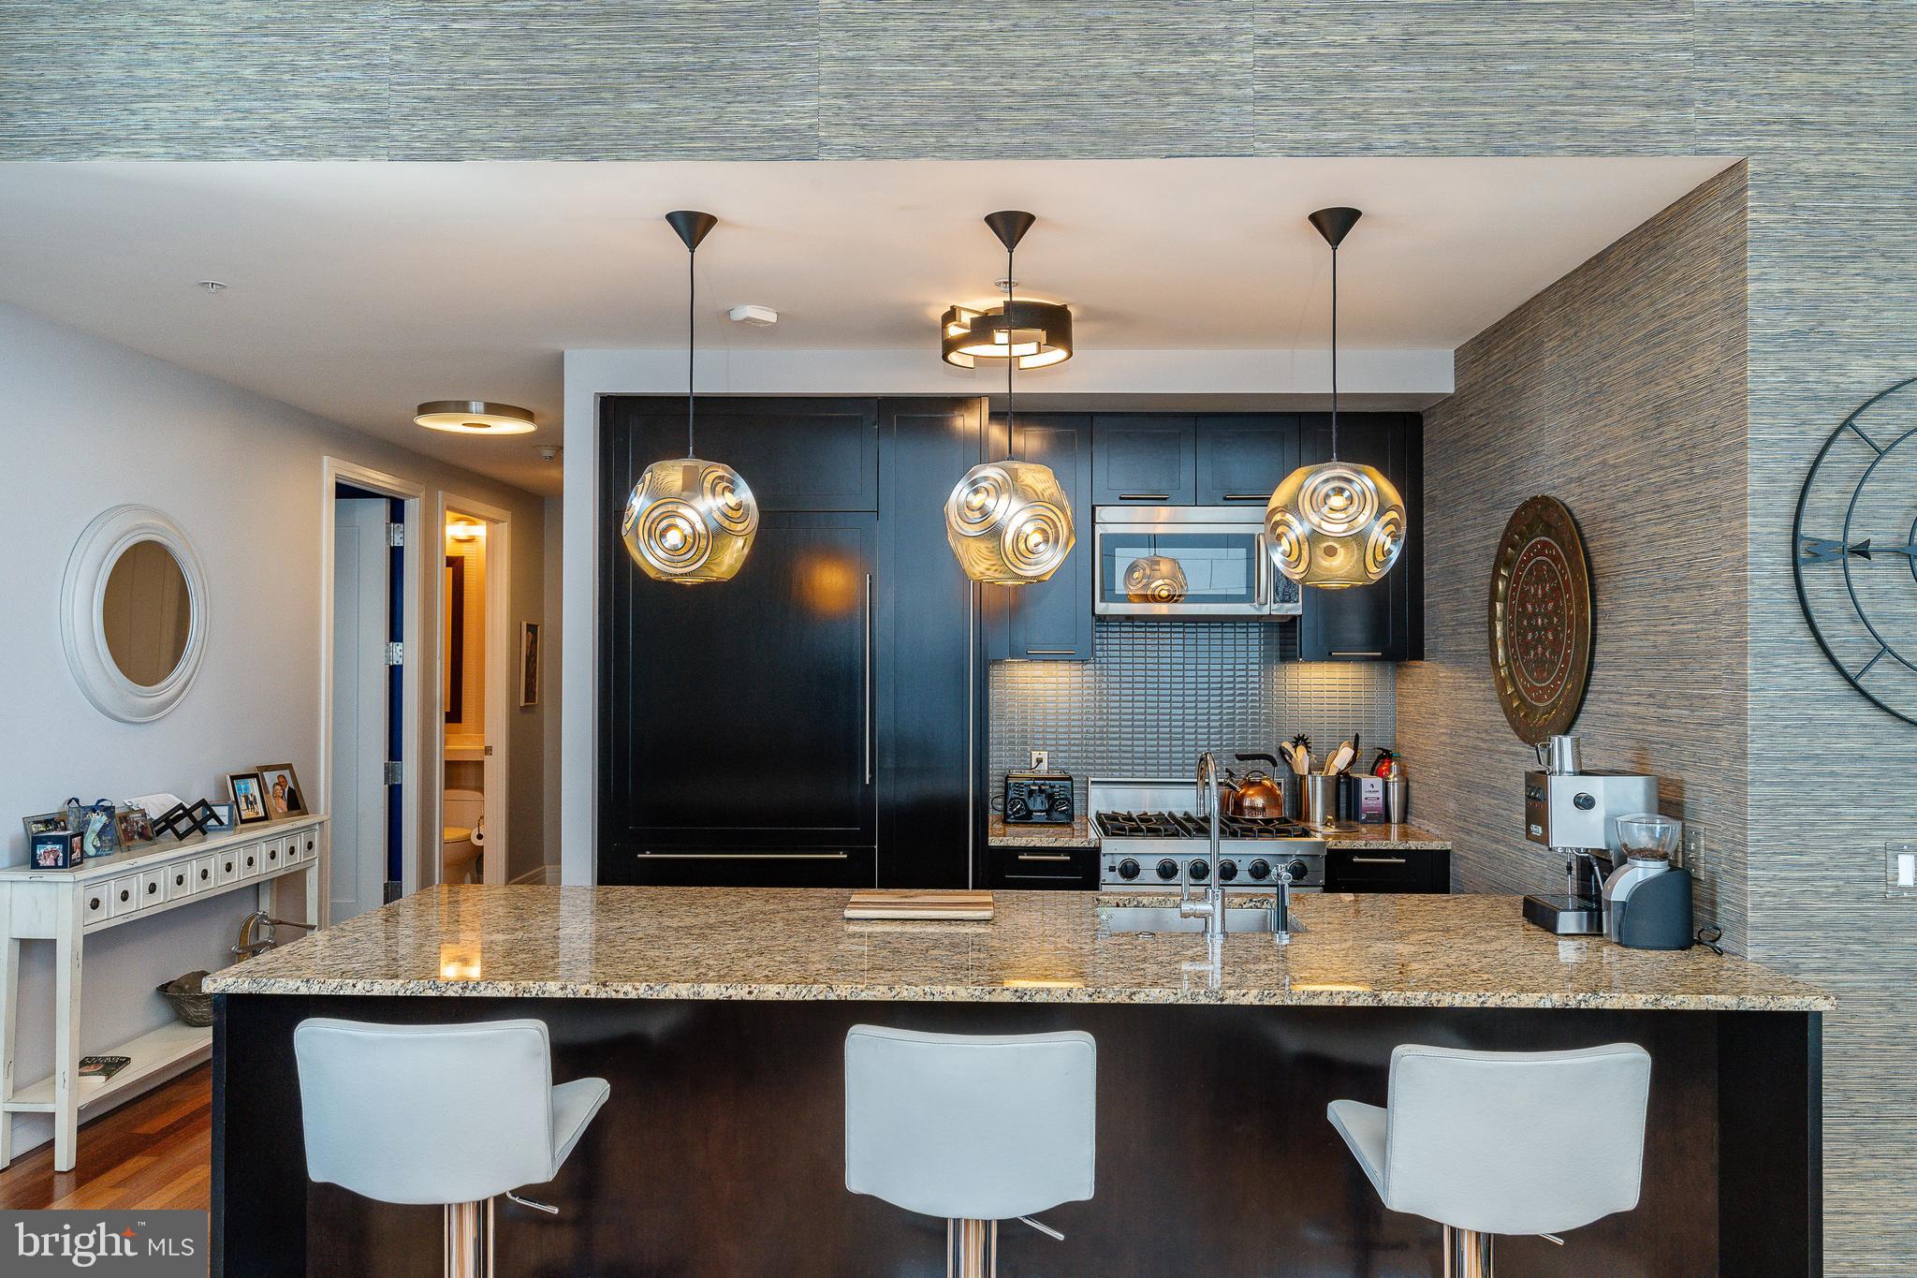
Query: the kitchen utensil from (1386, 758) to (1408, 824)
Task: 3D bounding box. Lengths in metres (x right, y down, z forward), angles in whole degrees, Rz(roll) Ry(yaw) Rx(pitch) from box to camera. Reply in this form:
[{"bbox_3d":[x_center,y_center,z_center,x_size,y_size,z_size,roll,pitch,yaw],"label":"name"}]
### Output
[{"bbox_3d":[1.673,0.588,4.893,0.085,0.238,0.085,0,-1,1],"label":"kitchen utensil"}]

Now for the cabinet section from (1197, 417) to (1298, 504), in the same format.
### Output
[{"bbox_3d":[1.069,-0.657,4.860,0.380,0.339,0.323,0,-1,1],"label":"cabinet section"}]

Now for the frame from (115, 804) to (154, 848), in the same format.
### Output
[{"bbox_3d":[-2.787,0.635,4.346,0.060,0.140,0.155,-8,-2,5],"label":"frame"}]

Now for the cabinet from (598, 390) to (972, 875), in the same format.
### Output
[{"bbox_3d":[-0.580,0.383,4.786,1.370,2.464,0.605,0,-1,1],"label":"cabinet"}]

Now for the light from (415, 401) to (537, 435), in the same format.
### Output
[{"bbox_3d":[-2.130,-0.972,5.635,0.500,0.050,0.500,0,-1,1],"label":"light"}]

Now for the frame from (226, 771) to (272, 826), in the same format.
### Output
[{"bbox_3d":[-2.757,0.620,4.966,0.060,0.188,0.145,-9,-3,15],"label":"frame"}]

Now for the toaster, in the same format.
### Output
[{"bbox_3d":[0.309,0.614,4.945,0.267,0.187,0.220,0,-1,1],"label":"toaster"}]

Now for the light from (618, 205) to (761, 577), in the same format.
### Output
[{"bbox_3d":[-0.647,-0.579,3.095,0.324,0.893,0.320,0,-1,1],"label":"light"}]

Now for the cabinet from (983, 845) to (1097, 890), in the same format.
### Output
[{"bbox_3d":[0.304,1.155,4.748,0.385,0.850,0.620,0,-1,1],"label":"cabinet"}]

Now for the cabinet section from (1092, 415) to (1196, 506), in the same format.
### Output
[{"bbox_3d":[0.689,-0.659,4.869,0.382,0.339,0.323,0,-1,1],"label":"cabinet section"}]

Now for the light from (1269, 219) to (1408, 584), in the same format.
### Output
[{"bbox_3d":[0.907,-0.575,3.067,0.335,0.890,0.335,0,-1,1],"label":"light"}]

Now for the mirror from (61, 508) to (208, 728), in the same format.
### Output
[{"bbox_3d":[-2.855,-0.087,4.487,0.050,0.754,0.760,0,-1,1],"label":"mirror"}]

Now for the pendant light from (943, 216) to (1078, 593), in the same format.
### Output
[{"bbox_3d":[0.127,-0.577,3.075,0.312,0.890,0.315,0,-1,1],"label":"pendant light"}]

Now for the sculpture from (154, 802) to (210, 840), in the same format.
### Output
[{"bbox_3d":[-2.732,0.646,4.539,0.085,0.125,0.280,0,-1,21],"label":"sculpture"}]

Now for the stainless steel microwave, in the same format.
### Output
[{"bbox_3d":[0.889,-0.287,4.877,0.757,0.401,0.380,0,-1,1],"label":"stainless steel microwave"}]

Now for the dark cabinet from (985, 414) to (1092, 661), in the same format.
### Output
[{"bbox_3d":[0.311,-0.371,4.895,0.380,0.915,0.370,0,-1,1],"label":"dark cabinet"}]

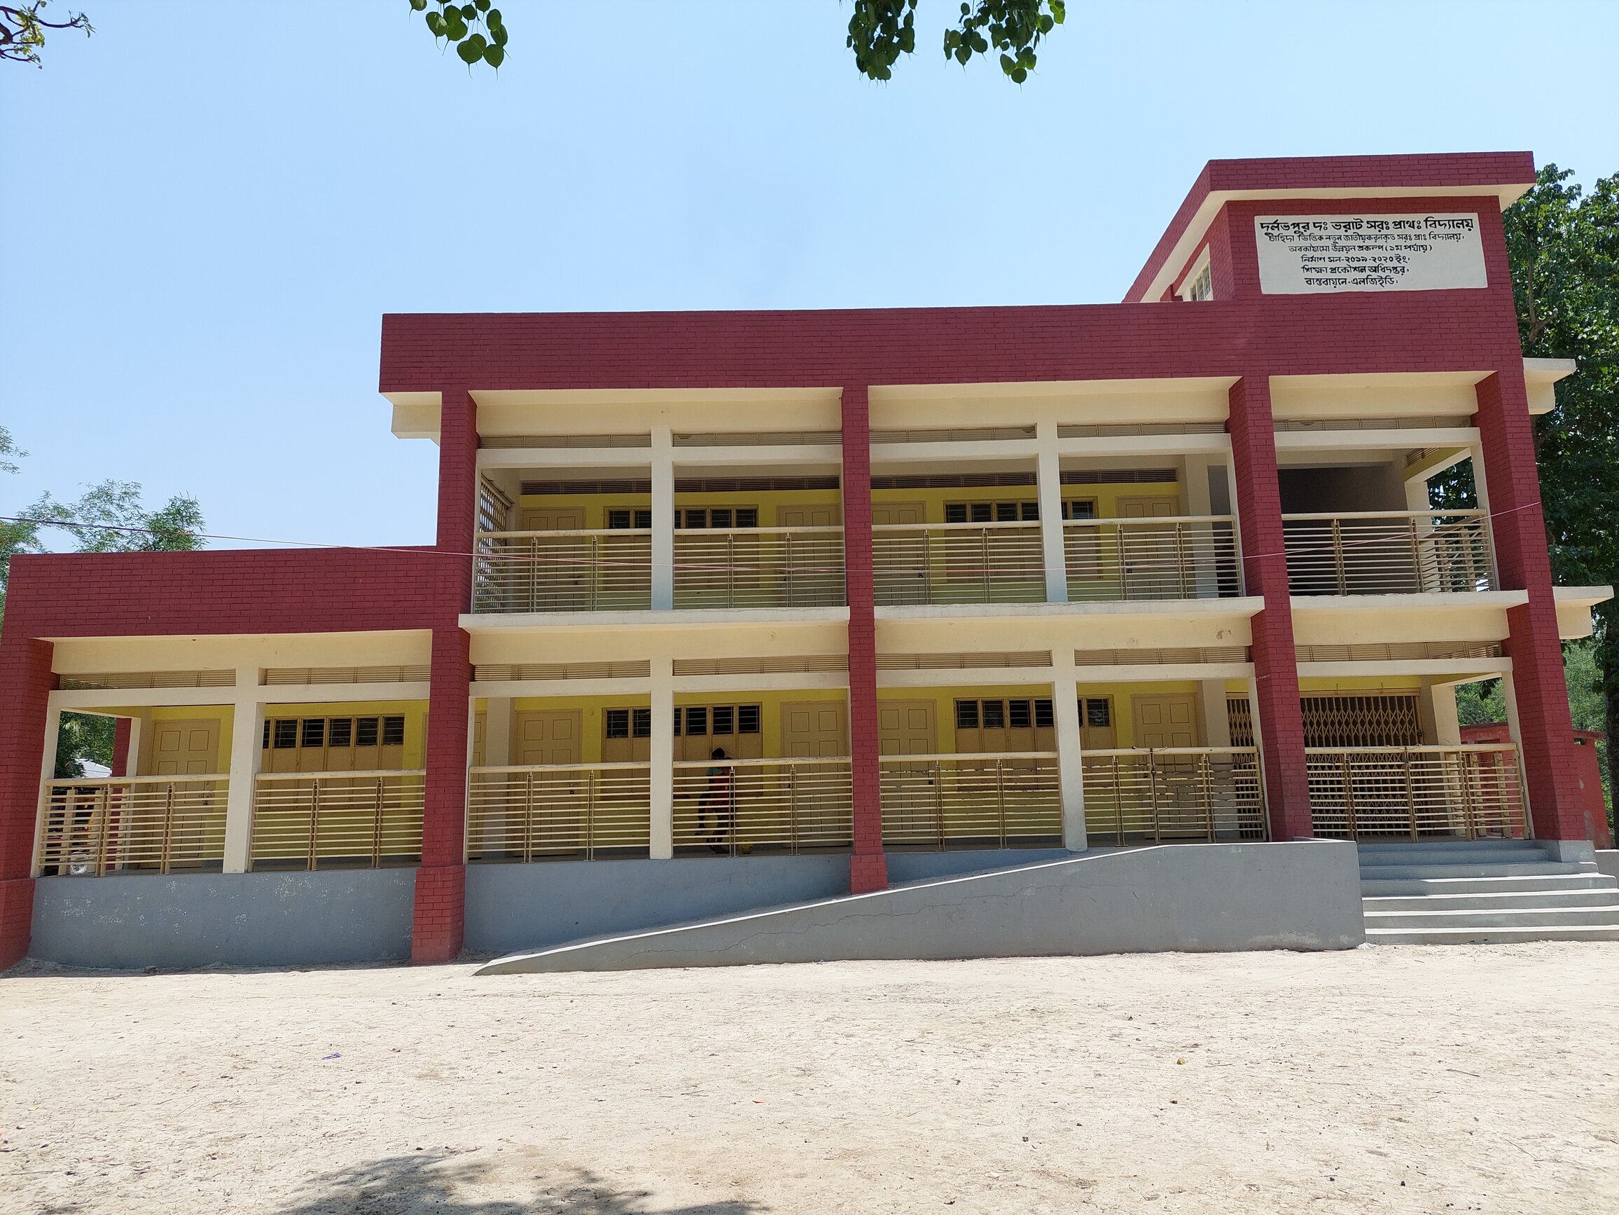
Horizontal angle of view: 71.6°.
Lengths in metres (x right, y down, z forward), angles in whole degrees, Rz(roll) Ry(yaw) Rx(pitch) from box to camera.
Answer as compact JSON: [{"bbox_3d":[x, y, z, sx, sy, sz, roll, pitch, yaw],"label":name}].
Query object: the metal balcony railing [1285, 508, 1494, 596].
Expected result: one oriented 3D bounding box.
[{"bbox_3d":[7.768,-0.698,15.283,3.082,1.244,0.080,-1,-10,0],"label":"metal balcony railing"}]

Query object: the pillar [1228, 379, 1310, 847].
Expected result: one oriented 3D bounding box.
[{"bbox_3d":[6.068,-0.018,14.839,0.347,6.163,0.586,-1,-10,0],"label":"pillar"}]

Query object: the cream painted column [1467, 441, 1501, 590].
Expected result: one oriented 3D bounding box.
[{"bbox_3d":[9.442,-1.219,15.434,0.286,2.245,0.265,-1,-10,0],"label":"cream painted column"}]

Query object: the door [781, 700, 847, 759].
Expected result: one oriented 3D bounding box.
[{"bbox_3d":[0.095,2.445,16.489,0.960,2.119,0.060,-1,-10,0],"label":"door"}]

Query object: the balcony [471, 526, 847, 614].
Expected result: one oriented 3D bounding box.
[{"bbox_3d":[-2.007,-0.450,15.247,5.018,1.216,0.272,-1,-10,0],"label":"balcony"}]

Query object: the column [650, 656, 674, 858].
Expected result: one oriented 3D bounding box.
[{"bbox_3d":[-1.874,1.935,14.414,0.287,2.508,0.250,-1,-10,0],"label":"column"}]

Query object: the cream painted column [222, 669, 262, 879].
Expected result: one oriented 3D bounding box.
[{"bbox_3d":[-7.219,2.076,14.402,0.273,2.598,0.250,-1,-10,0],"label":"cream painted column"}]

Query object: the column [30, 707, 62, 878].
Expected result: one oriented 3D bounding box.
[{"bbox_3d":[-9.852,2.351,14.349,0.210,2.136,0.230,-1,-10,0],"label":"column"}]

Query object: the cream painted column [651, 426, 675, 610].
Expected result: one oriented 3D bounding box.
[{"bbox_3d":[-2.003,-1.151,15.387,0.286,2.617,0.257,-1,-10,0],"label":"cream painted column"}]

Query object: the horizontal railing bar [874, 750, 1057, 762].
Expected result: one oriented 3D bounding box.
[{"bbox_3d":[2.027,1.916,14.401,2.291,0.078,0.075,-1,-10,0],"label":"horizontal railing bar"}]

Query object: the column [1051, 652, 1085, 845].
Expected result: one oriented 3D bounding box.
[{"bbox_3d":[3.323,1.839,14.419,0.261,2.512,0.250,-1,-10,0],"label":"column"}]

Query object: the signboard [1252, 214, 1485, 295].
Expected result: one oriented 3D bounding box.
[{"bbox_3d":[7.484,-4.720,14.951,2.985,1.089,0.040,-1,-10,0],"label":"signboard"}]

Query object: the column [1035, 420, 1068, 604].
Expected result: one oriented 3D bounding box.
[{"bbox_3d":[3.316,-1.263,15.418,0.279,2.617,0.257,-1,-10,0],"label":"column"}]

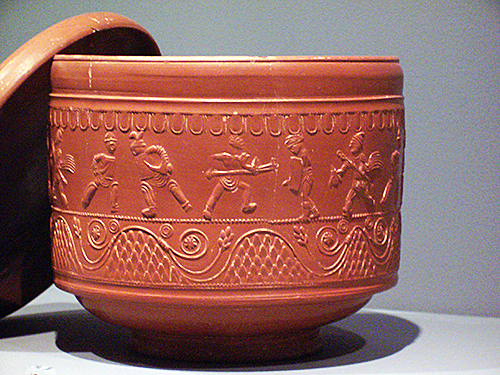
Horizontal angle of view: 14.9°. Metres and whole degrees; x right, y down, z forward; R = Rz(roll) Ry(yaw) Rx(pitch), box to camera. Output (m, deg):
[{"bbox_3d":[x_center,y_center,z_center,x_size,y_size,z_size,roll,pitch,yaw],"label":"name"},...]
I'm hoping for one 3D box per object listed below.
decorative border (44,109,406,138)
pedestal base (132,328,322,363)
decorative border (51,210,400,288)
[{"bbox_3d":[-0.013,-0.041,1.109,0.206,0.012,0.206,0,5,0],"label":"decorative border"},{"bbox_3d":[-0.014,0.086,1.119,0.112,0.014,0.112,0,5,0],"label":"pedestal base"},{"bbox_3d":[-0.013,0.027,1.115,0.204,0.036,0.204,0,5,0],"label":"decorative border"}]

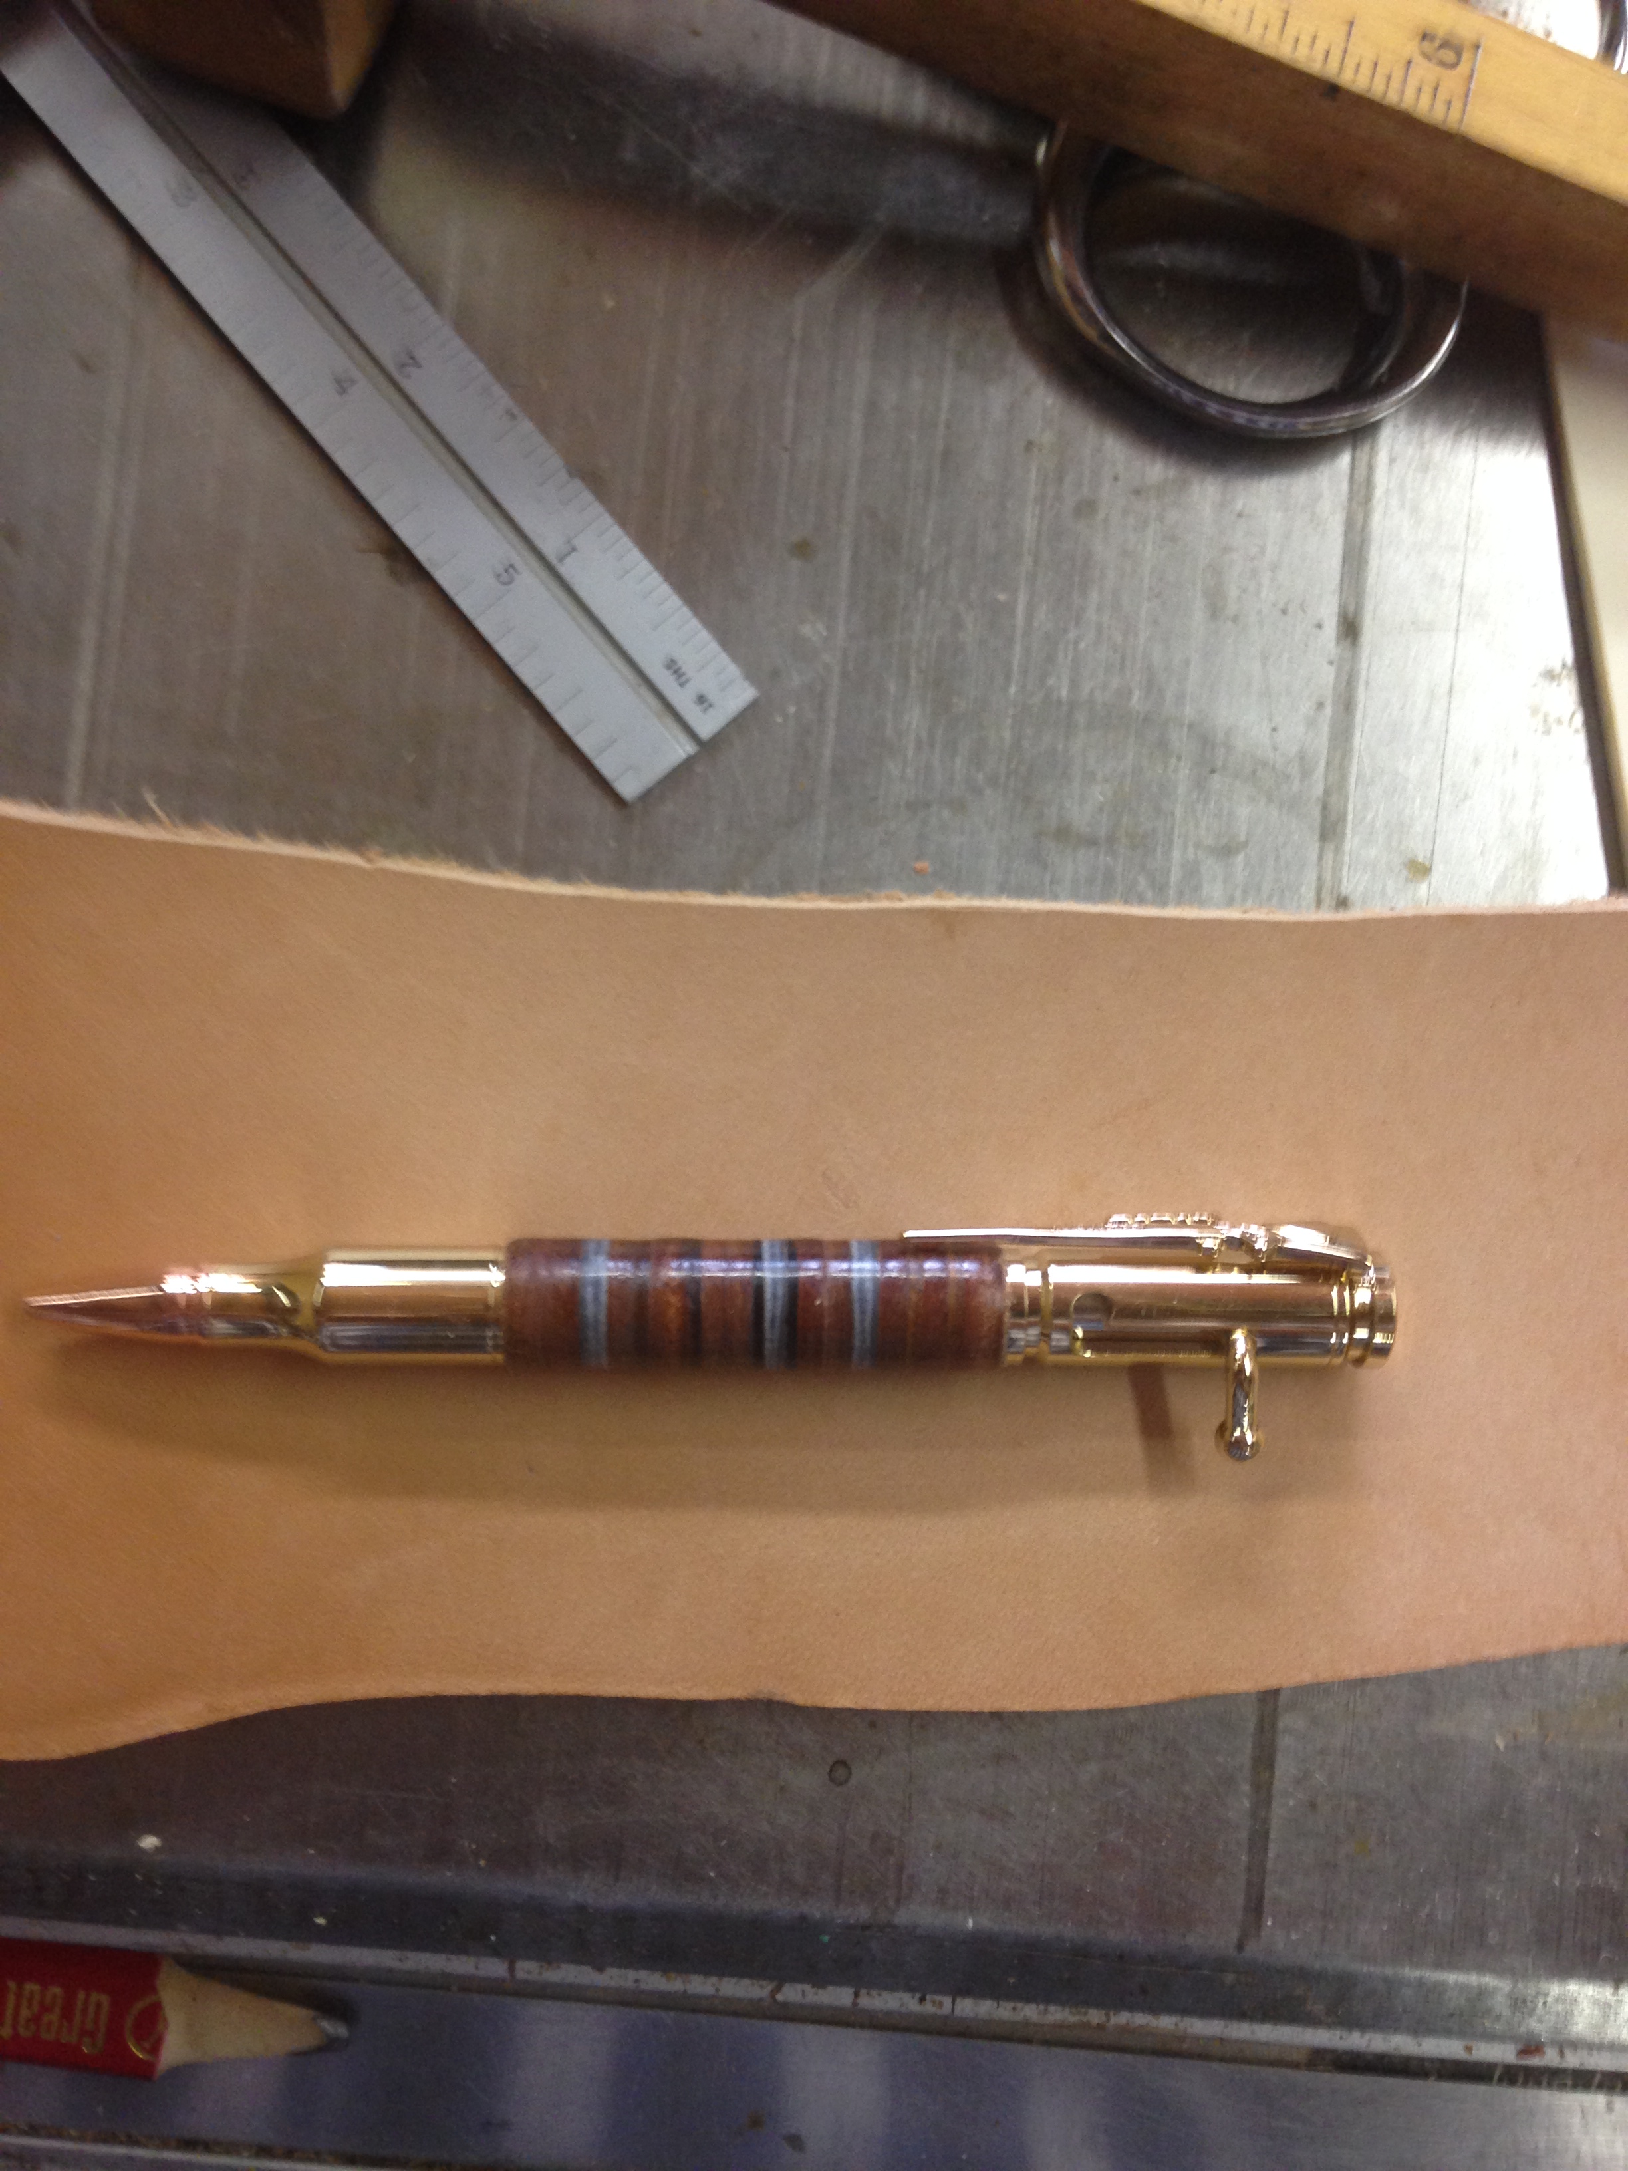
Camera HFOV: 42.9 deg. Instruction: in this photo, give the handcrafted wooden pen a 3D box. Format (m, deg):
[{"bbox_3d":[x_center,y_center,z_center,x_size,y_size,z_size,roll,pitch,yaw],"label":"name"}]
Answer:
[{"bbox_3d":[-0.011,0.025,0.208,0.137,0.017,0.024,0,92,-1],"label":"handcrafted wooden pen"}]

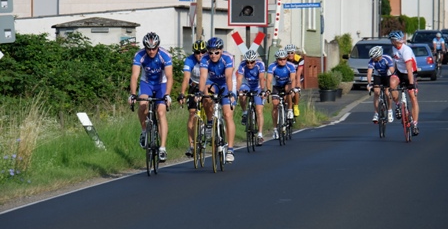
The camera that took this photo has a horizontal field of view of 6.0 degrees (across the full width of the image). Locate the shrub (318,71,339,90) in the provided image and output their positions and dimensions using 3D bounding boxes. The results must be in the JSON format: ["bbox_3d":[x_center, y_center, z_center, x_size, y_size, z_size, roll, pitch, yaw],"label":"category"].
[{"bbox_3d":[2.969,-0.966,122.000,0.570,0.520,0.570,0,0,3],"label":"shrub"}]

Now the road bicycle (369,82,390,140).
[{"bbox_3d":[2.890,-0.056,78.693,0.430,0.970,1.660,0,1,5],"label":"road bicycle"}]

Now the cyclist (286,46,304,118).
[{"bbox_3d":[1.197,-0.419,76.500,0.520,1.600,0.950,0,1,5],"label":"cyclist"}]

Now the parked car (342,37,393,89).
[{"bbox_3d":[5.132,-1.688,145.000,1.880,1.740,4.550,0,0,3],"label":"parked car"}]

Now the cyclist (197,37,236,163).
[{"bbox_3d":[-0.102,-0.183,53.800,0.510,1.570,0.950,0,1,5],"label":"cyclist"}]

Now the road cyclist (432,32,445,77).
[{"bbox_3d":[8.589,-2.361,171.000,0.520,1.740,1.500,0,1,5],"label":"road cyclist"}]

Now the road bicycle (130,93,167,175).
[{"bbox_3d":[-0.855,0.248,51.500,0.440,0.970,1.670,0,0,4],"label":"road bicycle"}]

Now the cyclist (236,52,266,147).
[{"bbox_3d":[0.423,-0.253,67.100,0.480,1.500,0.900,0,0,4],"label":"cyclist"}]

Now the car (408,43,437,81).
[{"bbox_3d":[7.500,-2.026,168.000,1.670,1.430,3.850,0,1,4],"label":"car"}]

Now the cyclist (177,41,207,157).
[{"bbox_3d":[-0.334,-0.197,55.200,0.490,1.510,0.920,0,0,4],"label":"cyclist"}]

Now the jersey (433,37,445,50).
[{"bbox_3d":[8.583,-2.818,171.200,0.480,0.470,0.450,0,1,5],"label":"jersey"}]

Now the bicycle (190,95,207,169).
[{"bbox_3d":[-0.312,0.210,55.400,0.440,0.970,1.670,0,0,4],"label":"bicycle"}]

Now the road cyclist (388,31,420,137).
[{"bbox_3d":[3.087,-0.530,73.600,0.530,1.800,0.920,0,1,7],"label":"road cyclist"}]

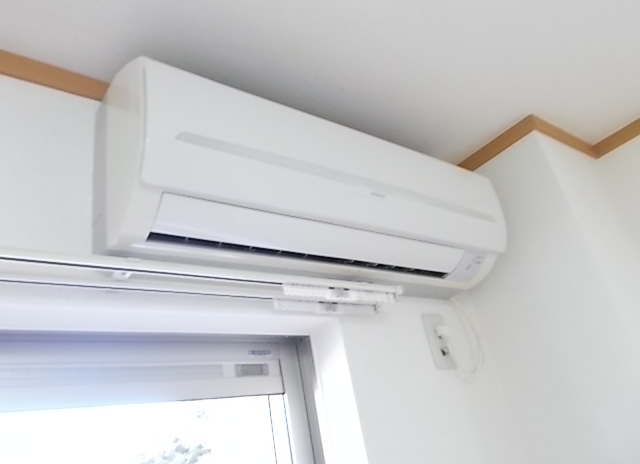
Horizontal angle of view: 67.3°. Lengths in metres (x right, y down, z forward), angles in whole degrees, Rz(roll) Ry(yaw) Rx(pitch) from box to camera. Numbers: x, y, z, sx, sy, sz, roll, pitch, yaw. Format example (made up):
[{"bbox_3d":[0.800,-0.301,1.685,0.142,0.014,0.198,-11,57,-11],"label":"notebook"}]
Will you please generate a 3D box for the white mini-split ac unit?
[{"bbox_3d":[0.030,-0.073,0.899,0.780,0.293,0.219,10,-33,-36],"label":"white mini-split ac unit"}]

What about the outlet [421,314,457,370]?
[{"bbox_3d":[0.266,0.236,1.043,0.071,0.121,0.014,10,-33,-36],"label":"outlet"}]

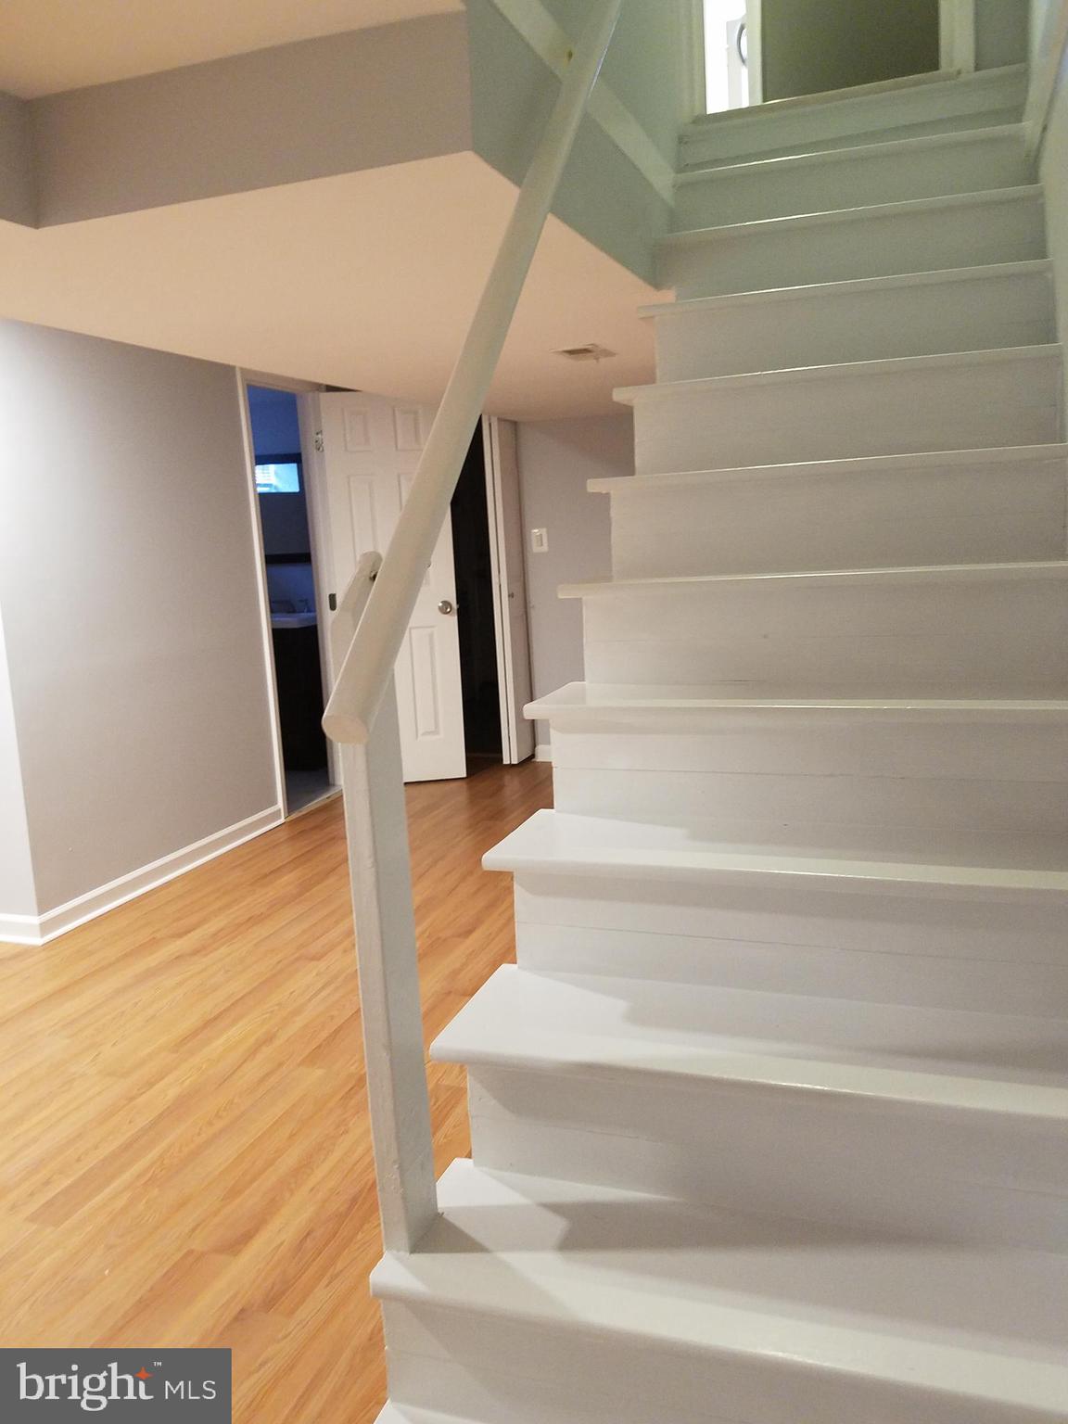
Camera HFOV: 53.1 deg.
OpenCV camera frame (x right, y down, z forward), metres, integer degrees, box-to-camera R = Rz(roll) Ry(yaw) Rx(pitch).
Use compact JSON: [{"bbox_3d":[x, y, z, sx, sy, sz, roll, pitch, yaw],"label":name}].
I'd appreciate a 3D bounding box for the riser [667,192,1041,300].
[{"bbox_3d":[0.785,-1.119,2.686,0.880,0.184,0.022,1,11,20],"label":"riser"}]

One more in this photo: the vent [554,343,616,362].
[{"bbox_3d":[0.182,-1.185,3.524,0.155,0.015,0.250,1,11,20],"label":"vent"}]

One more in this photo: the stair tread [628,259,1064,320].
[{"bbox_3d":[0.727,-0.990,2.574,0.910,0.025,0.272,1,11,20],"label":"stair tread"}]

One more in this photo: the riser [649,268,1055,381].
[{"bbox_3d":[0.723,-0.875,2.523,0.880,0.188,0.022,1,11,20],"label":"riser"}]

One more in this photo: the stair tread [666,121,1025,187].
[{"bbox_3d":[0.855,-1.476,2.910,0.910,0.025,0.272,1,11,20],"label":"stair tread"}]

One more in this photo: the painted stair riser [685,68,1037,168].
[{"bbox_3d":[0.901,-1.607,3.019,0.900,0.191,0.022,1,11,20],"label":"painted stair riser"}]

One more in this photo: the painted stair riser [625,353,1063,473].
[{"bbox_3d":[0.650,-0.626,2.329,0.880,0.179,0.022,1,11,20],"label":"painted stair riser"}]

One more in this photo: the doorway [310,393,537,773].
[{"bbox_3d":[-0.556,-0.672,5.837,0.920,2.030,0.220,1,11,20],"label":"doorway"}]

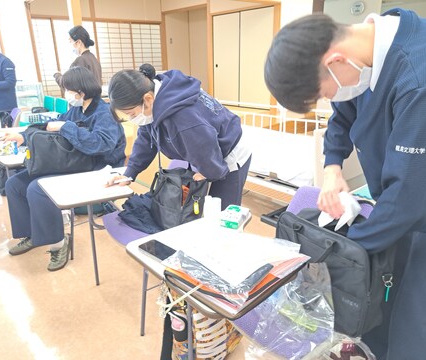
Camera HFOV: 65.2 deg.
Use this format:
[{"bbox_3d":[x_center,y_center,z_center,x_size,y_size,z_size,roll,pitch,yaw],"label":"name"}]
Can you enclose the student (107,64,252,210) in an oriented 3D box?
[{"bbox_3d":[-0.169,0.046,1.848,0.720,1.240,0.500,-5,20,-11],"label":"student"}]

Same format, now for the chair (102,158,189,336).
[{"bbox_3d":[-0.339,0.245,1.985,0.540,0.780,0.500,-13,23,-32],"label":"chair"}]

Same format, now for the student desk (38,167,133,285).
[{"bbox_3d":[-0.709,0.319,1.986,0.440,0.650,0.560,-13,23,-32],"label":"student desk"}]

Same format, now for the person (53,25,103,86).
[{"bbox_3d":[-1.068,-0.495,2.925,0.420,1.580,0.460,-6,20,-14],"label":"person"}]

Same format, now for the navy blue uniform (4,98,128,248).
[{"bbox_3d":[-0.921,-0.045,2.235,0.740,1.000,0.540,-9,21,-23],"label":"navy blue uniform"}]

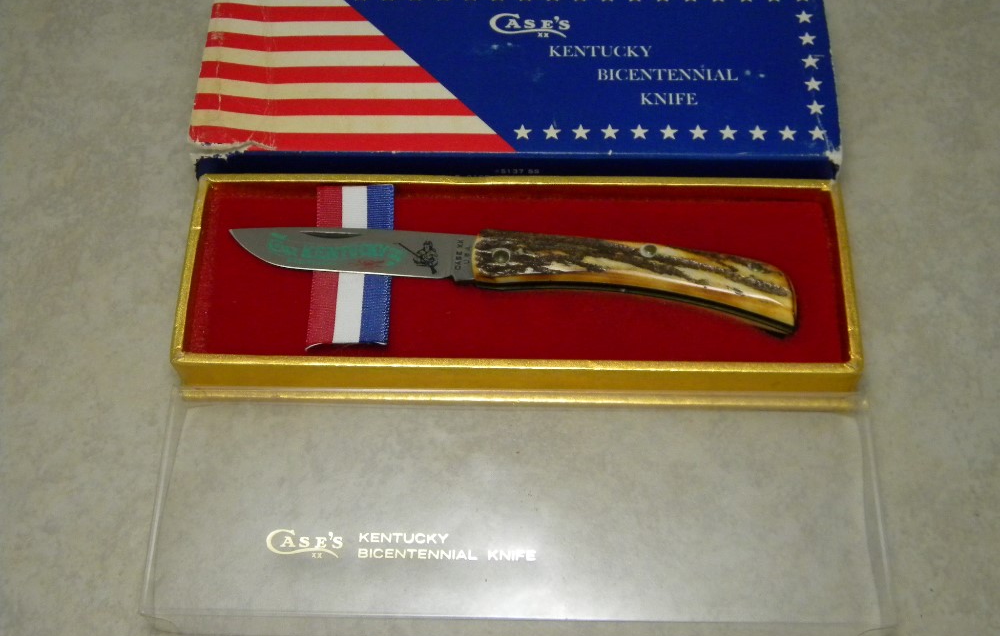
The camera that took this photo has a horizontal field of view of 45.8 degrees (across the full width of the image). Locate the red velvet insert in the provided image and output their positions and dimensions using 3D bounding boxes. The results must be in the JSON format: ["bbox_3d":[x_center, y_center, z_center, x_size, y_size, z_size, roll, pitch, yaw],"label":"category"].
[{"bbox_3d":[0.005,-0.011,0.341,0.183,0.011,0.056,1,64,1],"label":"red velvet insert"}]

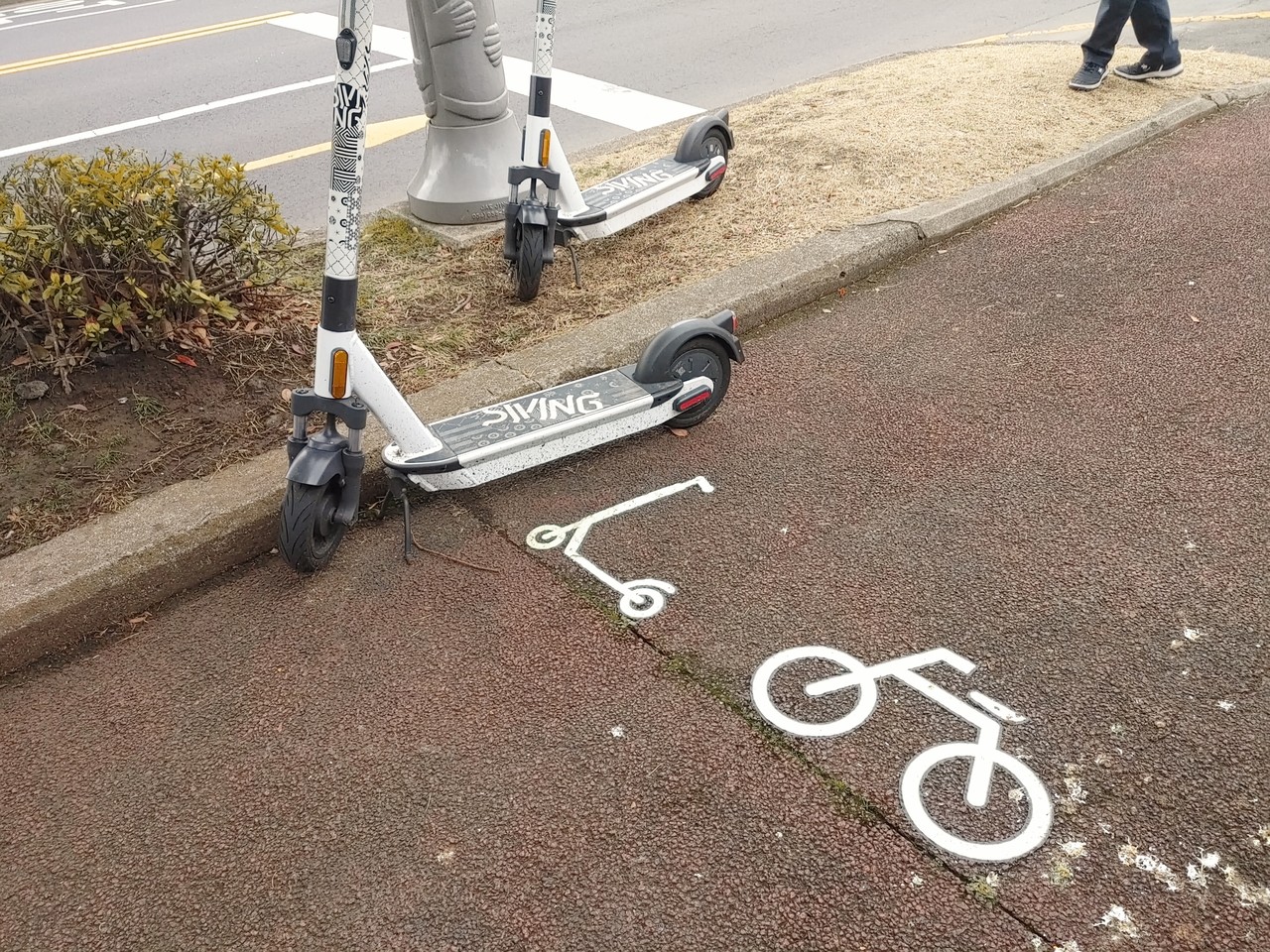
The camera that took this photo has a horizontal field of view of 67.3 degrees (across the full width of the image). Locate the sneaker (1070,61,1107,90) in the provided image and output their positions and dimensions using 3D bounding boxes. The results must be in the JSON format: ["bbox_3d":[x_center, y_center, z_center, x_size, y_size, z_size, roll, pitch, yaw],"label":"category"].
[{"bbox_3d":[2.051,-1.827,4.276,0.107,0.108,0.288,24,51,39],"label":"sneaker"}]

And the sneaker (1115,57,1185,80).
[{"bbox_3d":[2.322,-1.859,4.301,0.288,0.108,0.107,0,33,15],"label":"sneaker"}]

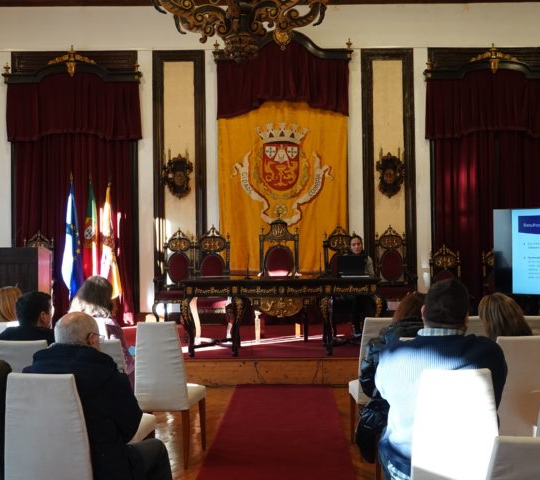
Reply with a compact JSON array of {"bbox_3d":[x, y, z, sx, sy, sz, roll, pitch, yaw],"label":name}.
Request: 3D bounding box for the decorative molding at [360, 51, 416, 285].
[{"bbox_3d":[1.849,-1.056,11.197,0.820,3.866,0.090,-1,-1,-1],"label":"decorative molding"}]

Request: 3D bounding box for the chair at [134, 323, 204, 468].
[{"bbox_3d":[-0.689,1.033,4.980,0.450,0.985,0.550,-1,-1,5],"label":"chair"}]

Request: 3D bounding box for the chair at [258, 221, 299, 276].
[{"bbox_3d":[0.126,0.501,9.054,0.600,1.532,0.600,-1,-1,2],"label":"chair"}]

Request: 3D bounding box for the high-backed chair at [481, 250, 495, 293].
[{"bbox_3d":[3.346,0.807,10.150,0.590,1.473,0.600,-1,-1,2],"label":"high-backed chair"}]

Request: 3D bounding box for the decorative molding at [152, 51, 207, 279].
[{"bbox_3d":[-1.513,-1.109,12.100,0.900,4.150,0.080,0,-1,1],"label":"decorative molding"}]

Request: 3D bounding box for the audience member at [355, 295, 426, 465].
[{"bbox_3d":[0.786,0.907,4.189,0.560,1.210,0.780,-1,-1,2],"label":"audience member"}]

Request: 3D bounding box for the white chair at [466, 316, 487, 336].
[{"bbox_3d":[1.328,1.011,5.170,0.440,0.960,0.530,-1,-1,1],"label":"white chair"}]

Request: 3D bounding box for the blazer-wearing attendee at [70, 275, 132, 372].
[{"bbox_3d":[-1.010,0.863,4.240,0.520,1.310,0.750,-1,-1,4],"label":"blazer-wearing attendee"}]

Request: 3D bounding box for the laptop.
[{"bbox_3d":[0.951,0.305,8.477,0.335,0.225,0.290,-1,-1,-1],"label":"laptop"}]

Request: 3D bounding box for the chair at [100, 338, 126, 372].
[{"bbox_3d":[-0.908,1.021,4.066,0.440,0.960,0.530,-1,-1,2],"label":"chair"}]

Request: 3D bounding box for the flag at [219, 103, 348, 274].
[{"bbox_3d":[0.198,-0.853,11.147,2.004,2.741,0.100,-1,-1,-1],"label":"flag"}]

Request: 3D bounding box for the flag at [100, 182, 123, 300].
[{"bbox_3d":[-2.344,0.063,10.735,0.360,1.820,0.300,-1,-1,2],"label":"flag"}]

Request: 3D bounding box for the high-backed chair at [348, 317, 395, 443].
[{"bbox_3d":[0.806,1.025,5.074,0.440,0.990,0.560,-1,-1,3],"label":"high-backed chair"}]

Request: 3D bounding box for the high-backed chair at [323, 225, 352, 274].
[{"bbox_3d":[0.985,0.570,9.150,0.680,1.430,0.650,0,-1,-17],"label":"high-backed chair"}]

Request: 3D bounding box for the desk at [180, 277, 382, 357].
[{"bbox_3d":[0.122,0.850,8.310,2.179,0.848,1.050,-1,-1,-1],"label":"desk"}]

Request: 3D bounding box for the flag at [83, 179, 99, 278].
[{"bbox_3d":[-2.892,-0.008,11.600,0.300,1.900,0.250,0,-1,1],"label":"flag"}]

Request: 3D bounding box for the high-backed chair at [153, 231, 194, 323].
[{"bbox_3d":[-1.337,0.573,10.429,0.580,1.497,0.620,-1,-1,-1],"label":"high-backed chair"}]

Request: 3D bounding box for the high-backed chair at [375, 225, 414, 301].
[{"bbox_3d":[1.752,0.525,10.128,0.590,1.473,0.600,-1,-1,2],"label":"high-backed chair"}]

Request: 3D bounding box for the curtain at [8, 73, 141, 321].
[{"bbox_3d":[-2.978,-0.608,11.028,2.041,3.915,0.280,-1,-1,-1],"label":"curtain"}]

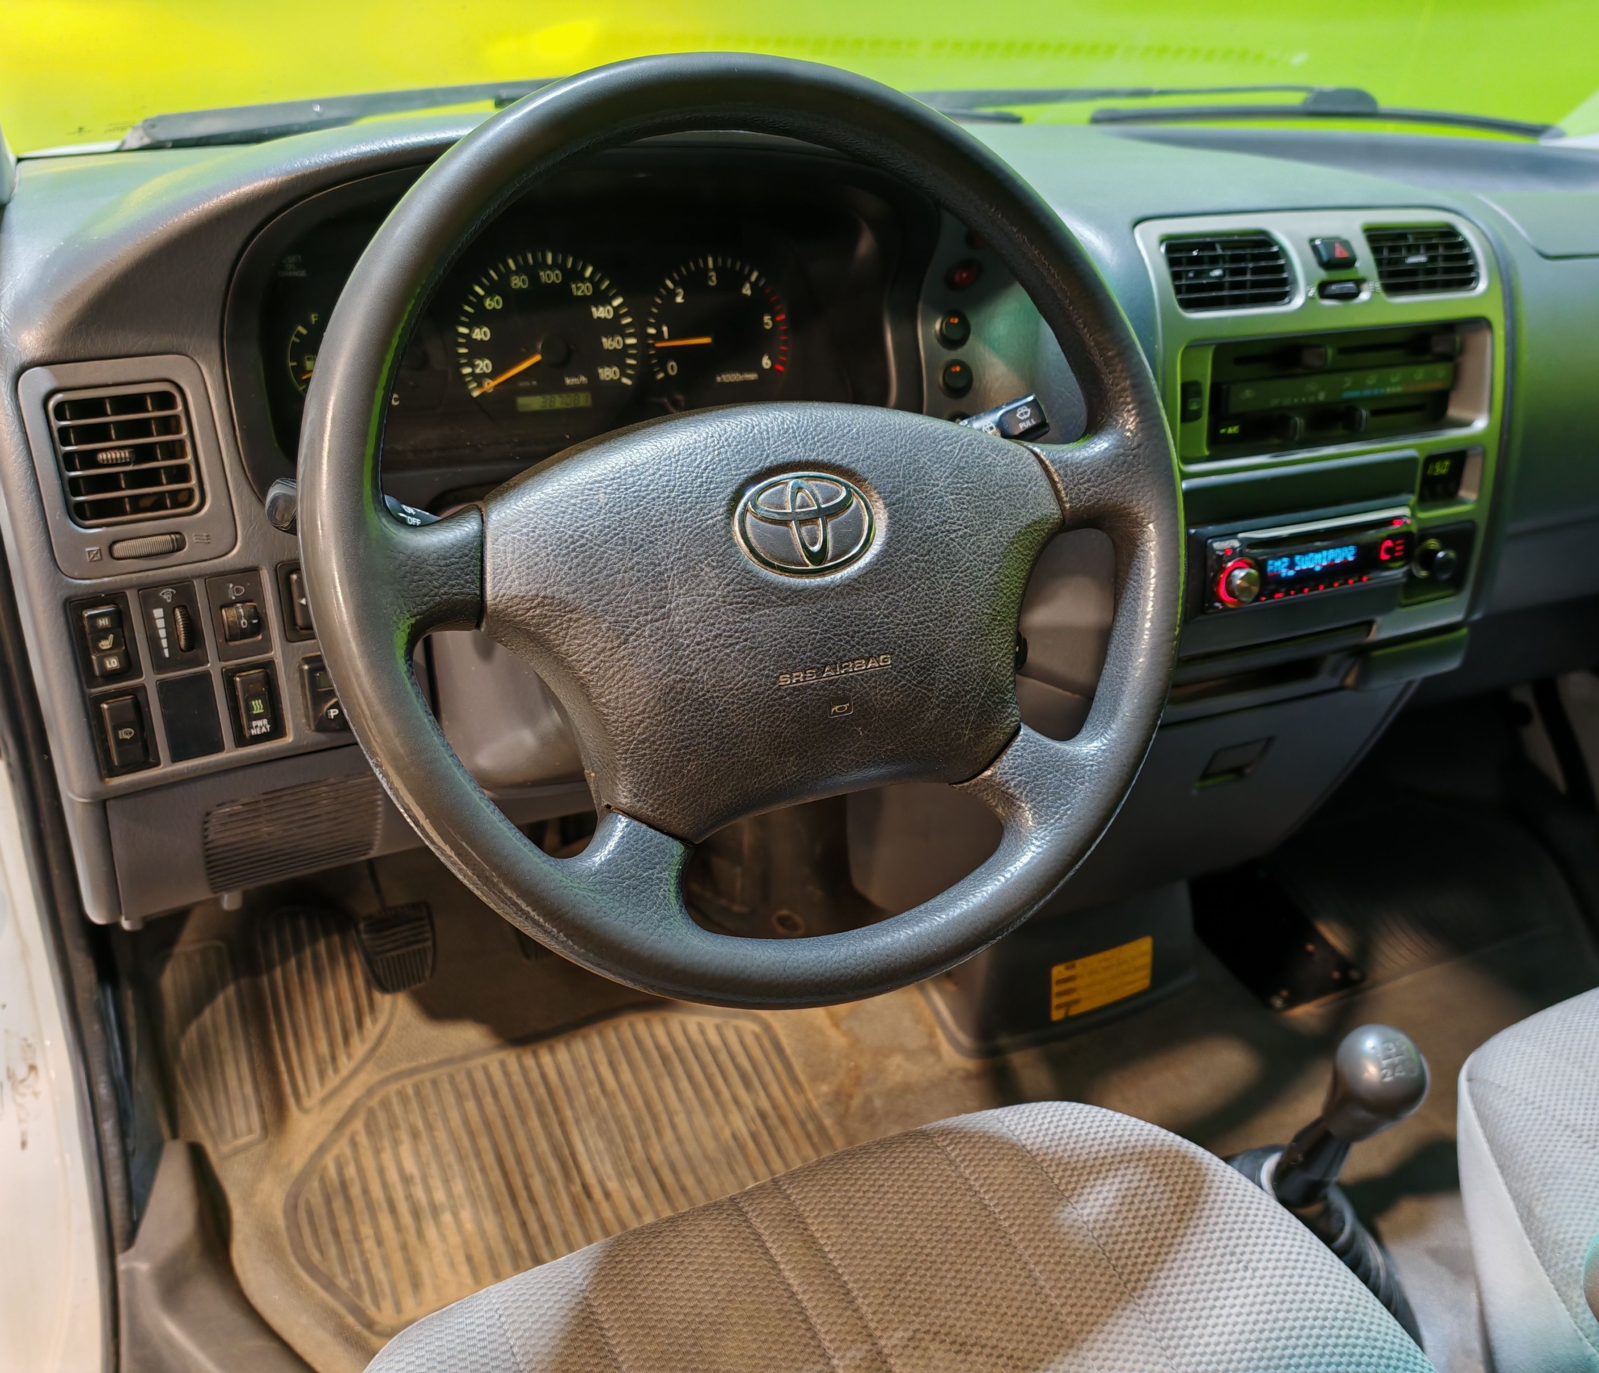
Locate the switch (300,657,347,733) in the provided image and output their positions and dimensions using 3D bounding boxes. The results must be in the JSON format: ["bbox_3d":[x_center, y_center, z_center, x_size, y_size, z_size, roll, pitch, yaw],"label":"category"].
[{"bbox_3d":[-0.237,0.001,0.734,0.032,0.038,0.025,-12,22,-24],"label":"switch"}]

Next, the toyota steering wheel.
[{"bbox_3d":[-0.013,-0.063,0.613,0.390,0.390,0.095,-13,2,-25],"label":"toyota steering wheel"}]

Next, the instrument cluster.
[{"bbox_3d":[-0.095,-0.179,0.713,0.340,0.155,0.080,-12,13,-28],"label":"instrument cluster"}]

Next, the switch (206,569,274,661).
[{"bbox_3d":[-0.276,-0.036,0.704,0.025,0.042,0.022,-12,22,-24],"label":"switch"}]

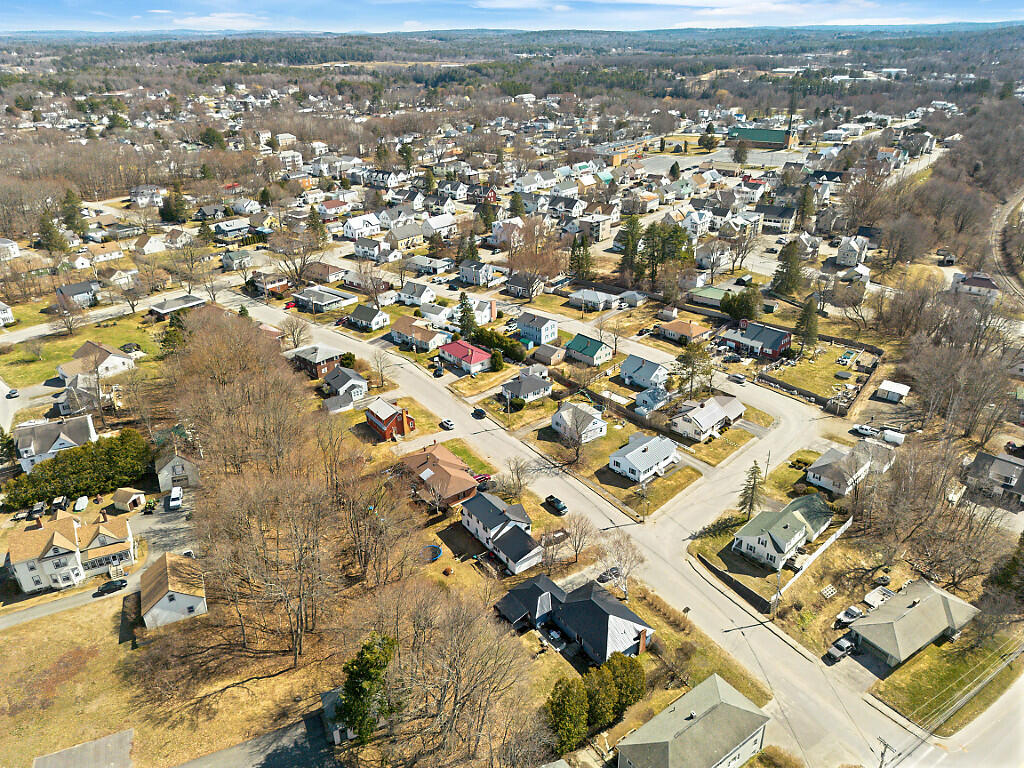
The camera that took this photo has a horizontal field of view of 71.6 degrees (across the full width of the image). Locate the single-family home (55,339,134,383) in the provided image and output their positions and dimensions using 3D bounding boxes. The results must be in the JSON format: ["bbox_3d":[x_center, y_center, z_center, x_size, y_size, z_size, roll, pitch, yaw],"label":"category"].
[{"bbox_3d":[-120.670,-6.740,203.800,15.100,6.400,16.800,24,35,39],"label":"single-family home"}]

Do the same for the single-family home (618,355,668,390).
[{"bbox_3d":[38.820,-4.340,208.310,8.890,6.160,10.810,-23,34,-37],"label":"single-family home"}]

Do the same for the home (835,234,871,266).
[{"bbox_3d":[143.560,-56.110,299.720,10.300,9.300,14.000,12,29,22],"label":"home"}]

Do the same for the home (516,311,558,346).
[{"bbox_3d":[8.710,-18.970,237.260,10.810,7.580,7.980,22,35,39],"label":"home"}]

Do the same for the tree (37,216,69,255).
[{"bbox_3d":[-210.050,-68.000,321.410,11.660,17.430,11.660,0,26,0],"label":"tree"}]

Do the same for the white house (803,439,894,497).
[{"bbox_3d":[75.720,16.550,157.020,11.100,6.400,21.800,23,35,38],"label":"white house"}]

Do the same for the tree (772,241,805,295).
[{"bbox_3d":[103.000,-43.450,262.490,9.000,19.800,9.000,0,26,0],"label":"tree"}]

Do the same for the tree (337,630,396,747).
[{"bbox_3d":[-19.320,40.980,94.940,6.400,17.500,6.400,0,26,0],"label":"tree"}]

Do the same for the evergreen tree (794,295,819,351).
[{"bbox_3d":[88.200,-16.660,209.720,6.680,18.710,6.680,0,26,0],"label":"evergreen tree"}]

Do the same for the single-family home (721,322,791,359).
[{"bbox_3d":[75.270,-13.870,219.030,17.700,5.600,9.700,17,31,31],"label":"single-family home"}]

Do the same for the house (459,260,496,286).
[{"bbox_3d":[-14.760,-46.800,294.120,11.210,7.780,8.690,18,32,33],"label":"house"}]

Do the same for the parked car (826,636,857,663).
[{"bbox_3d":[53.680,43.520,115.930,4.600,1.700,1.880,-15,30,-27],"label":"parked car"}]

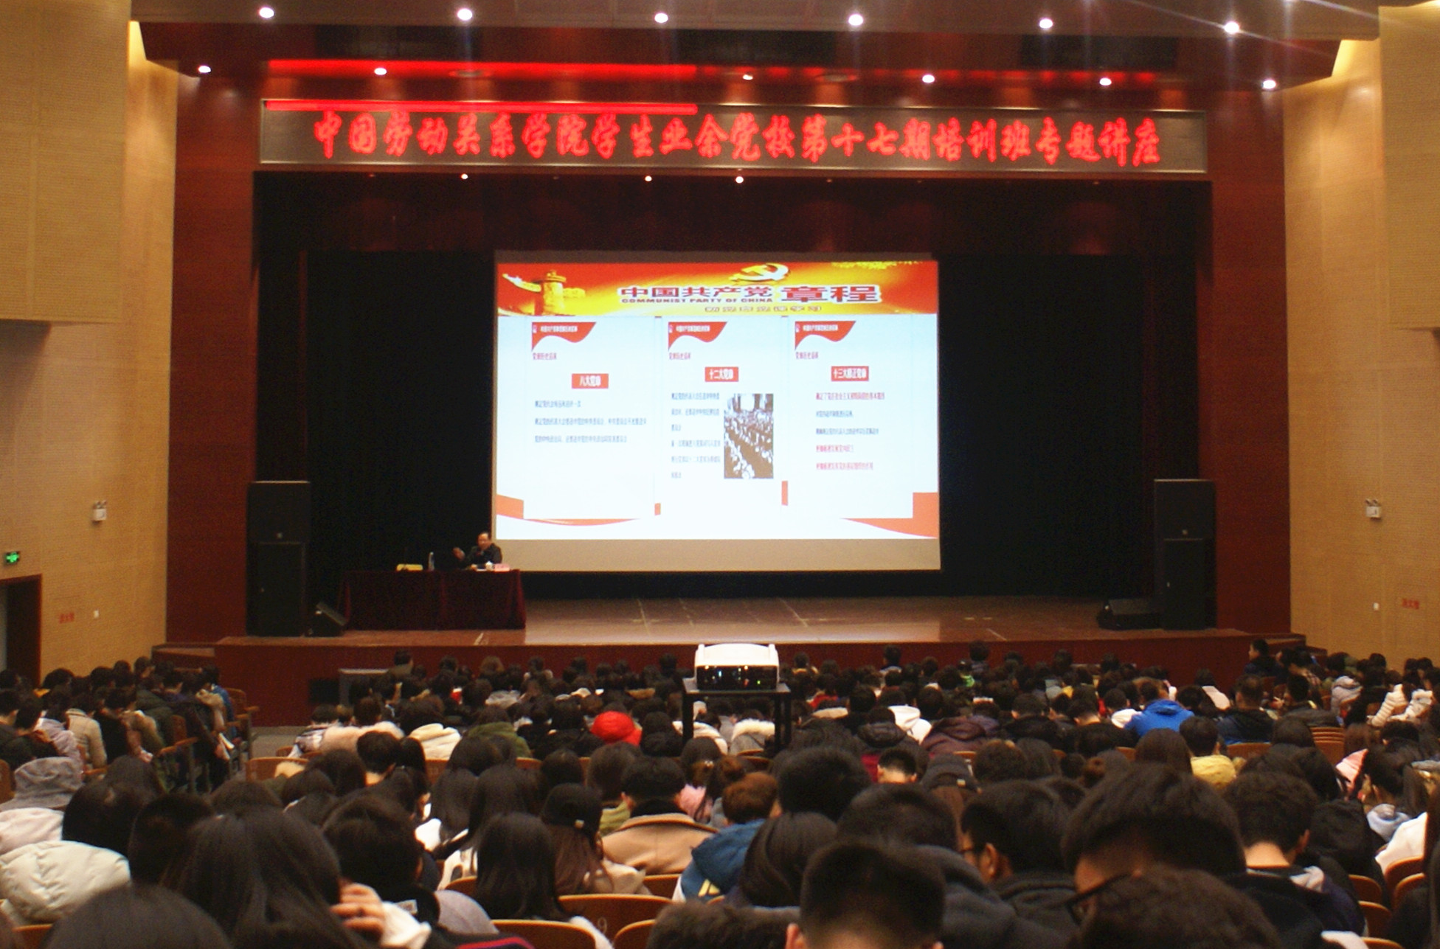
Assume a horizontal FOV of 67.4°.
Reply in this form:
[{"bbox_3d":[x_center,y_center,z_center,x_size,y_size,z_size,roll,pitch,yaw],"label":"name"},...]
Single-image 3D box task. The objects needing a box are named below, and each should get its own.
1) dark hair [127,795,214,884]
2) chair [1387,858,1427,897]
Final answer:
[{"bbox_3d":[-1.042,0.700,2.060,0.185,0.190,0.215,0,-2,-2],"label":"dark hair"},{"bbox_3d":[2.920,1.990,4.520,0.500,0.920,0.580,0,-2,-2],"label":"chair"}]

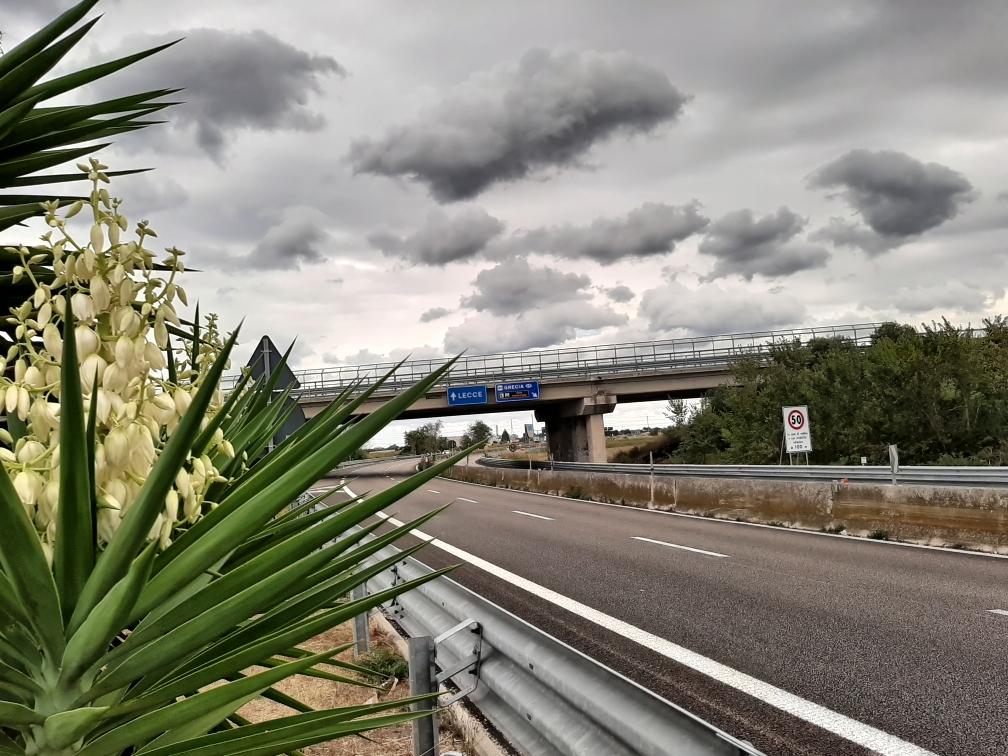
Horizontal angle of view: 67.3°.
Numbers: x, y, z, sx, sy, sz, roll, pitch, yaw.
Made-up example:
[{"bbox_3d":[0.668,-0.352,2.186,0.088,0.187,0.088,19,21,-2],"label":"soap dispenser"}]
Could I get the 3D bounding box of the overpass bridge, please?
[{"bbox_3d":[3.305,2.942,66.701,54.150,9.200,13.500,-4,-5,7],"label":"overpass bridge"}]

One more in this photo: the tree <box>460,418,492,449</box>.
[{"bbox_3d":[-6.356,12.829,175.000,7.063,6.934,6.710,-4,-5,-2],"label":"tree"}]

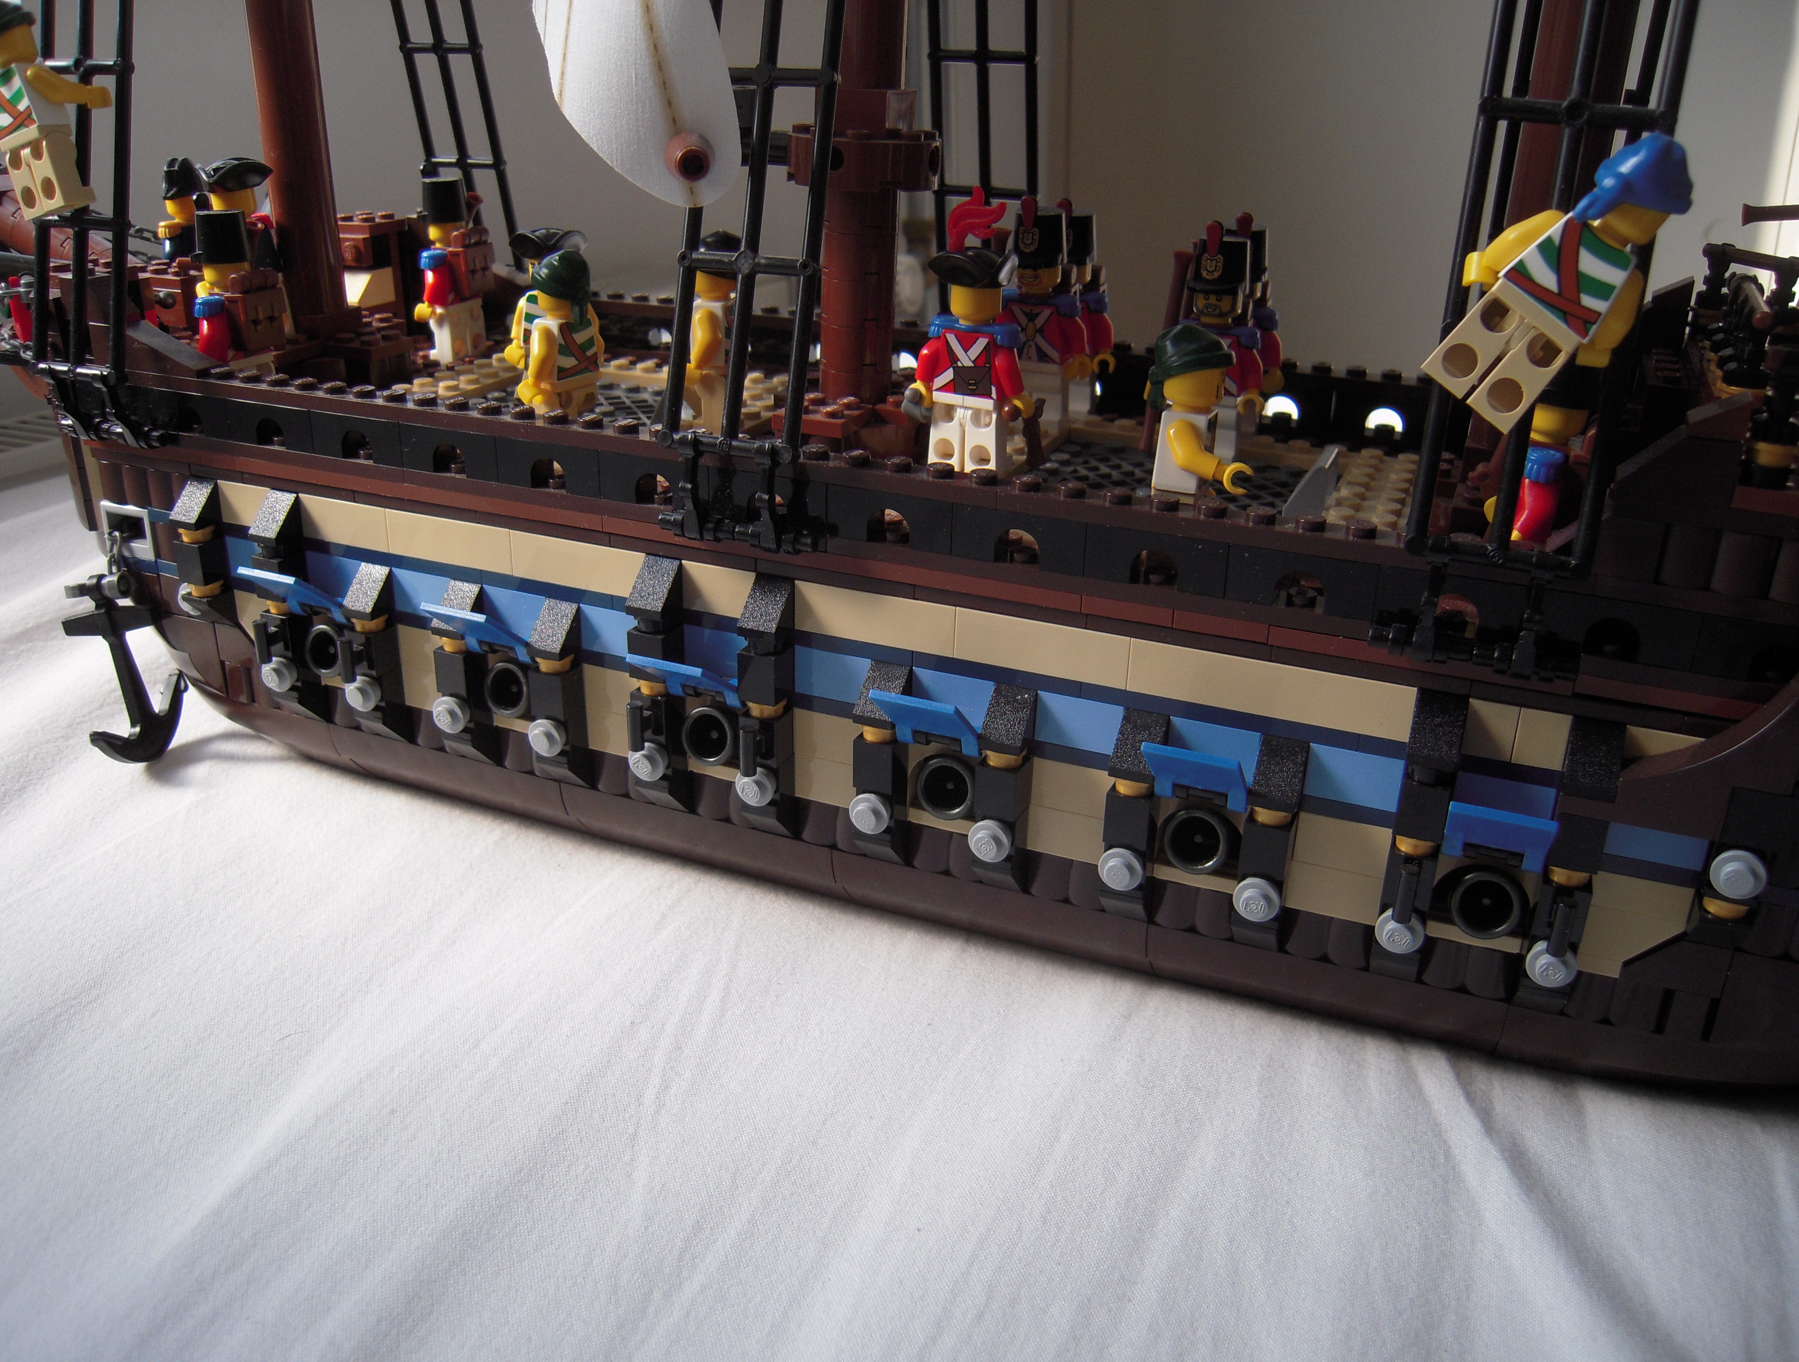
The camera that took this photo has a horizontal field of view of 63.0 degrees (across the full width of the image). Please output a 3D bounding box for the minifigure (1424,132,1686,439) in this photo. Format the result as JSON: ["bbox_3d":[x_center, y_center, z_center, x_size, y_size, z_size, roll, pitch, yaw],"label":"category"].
[{"bbox_3d":[0.094,-0.056,0.205,0.024,0.042,0.015,42,21,12],"label":"minifigure"}]

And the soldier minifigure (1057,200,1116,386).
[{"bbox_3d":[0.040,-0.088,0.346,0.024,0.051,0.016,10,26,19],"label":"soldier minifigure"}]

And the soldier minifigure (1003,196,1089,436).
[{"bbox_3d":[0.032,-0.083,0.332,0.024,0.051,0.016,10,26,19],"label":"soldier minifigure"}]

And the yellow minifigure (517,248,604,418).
[{"bbox_3d":[-0.072,-0.072,0.318,0.015,0.042,0.024,11,26,20],"label":"yellow minifigure"}]

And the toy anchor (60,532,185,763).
[{"bbox_3d":[-0.187,-0.006,0.354,0.022,0.056,0.040,1,24,-1],"label":"toy anchor"}]

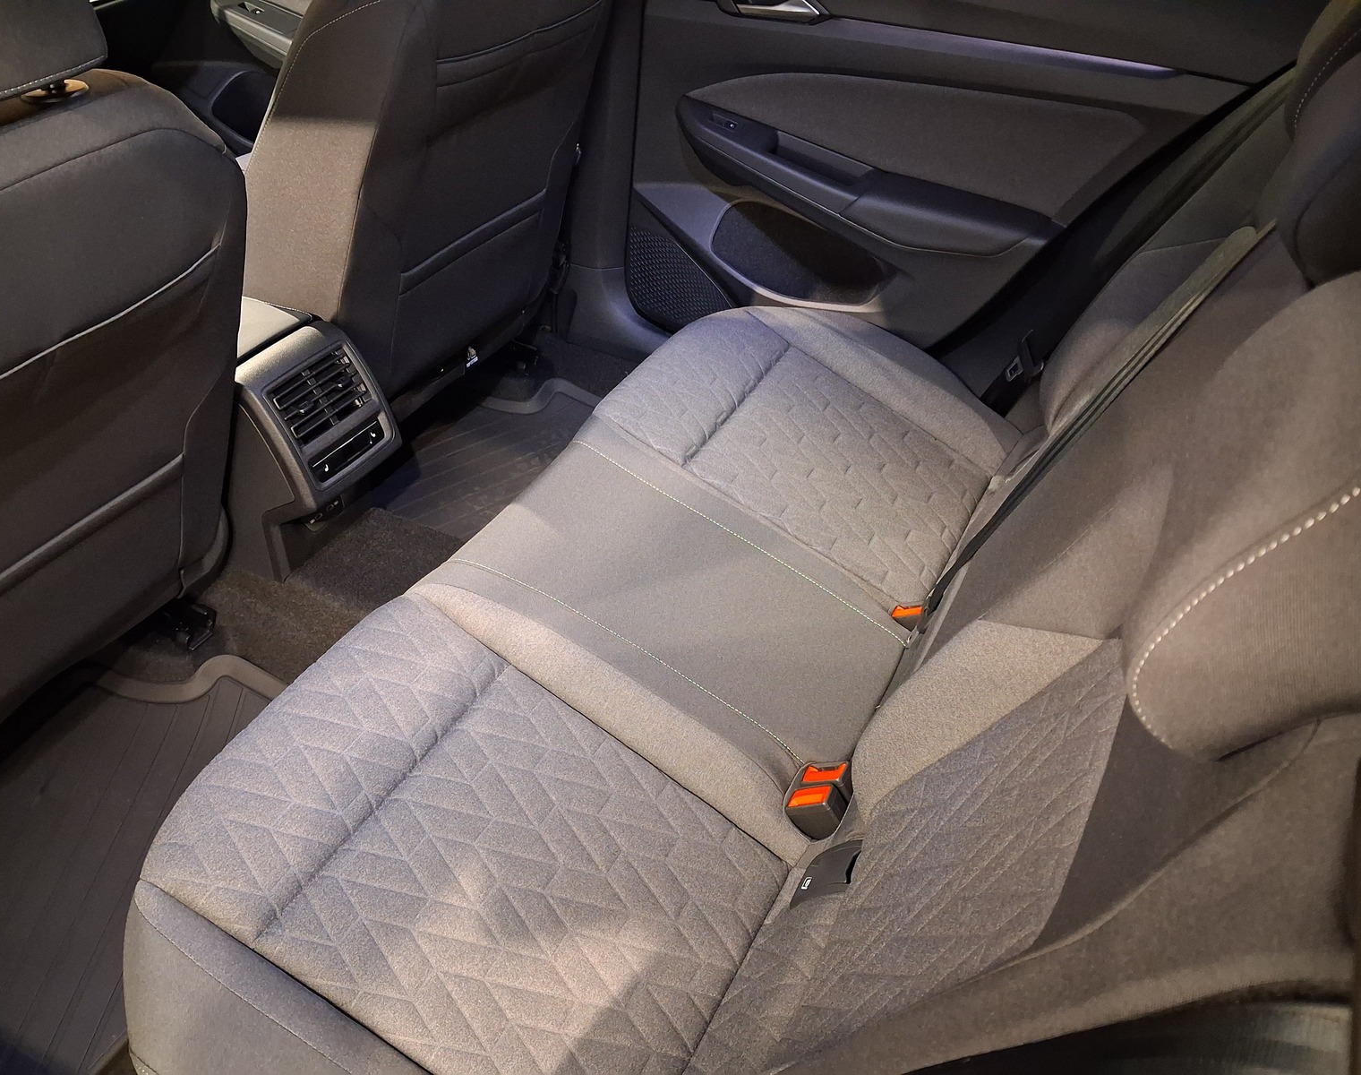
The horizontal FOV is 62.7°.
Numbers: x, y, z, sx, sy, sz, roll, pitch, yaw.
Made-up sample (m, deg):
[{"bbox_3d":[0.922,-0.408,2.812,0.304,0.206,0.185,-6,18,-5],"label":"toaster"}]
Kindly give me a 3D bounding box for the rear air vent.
[{"bbox_3d":[-0.426,-0.165,1.313,0.030,0.071,0.120,-4,32,37],"label":"rear air vent"}]

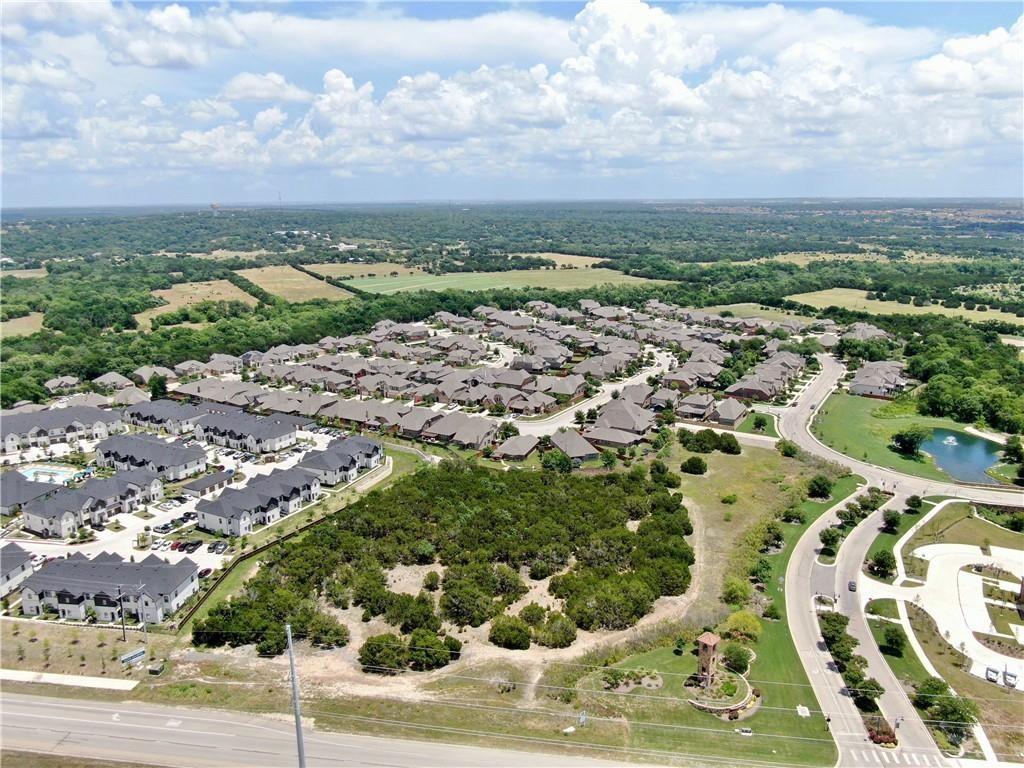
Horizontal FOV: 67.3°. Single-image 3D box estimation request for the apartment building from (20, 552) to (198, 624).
[{"bbox_3d":[-98.660,49.350,189.320,36.000,9.200,16.600,1,14,7],"label":"apartment building"}]

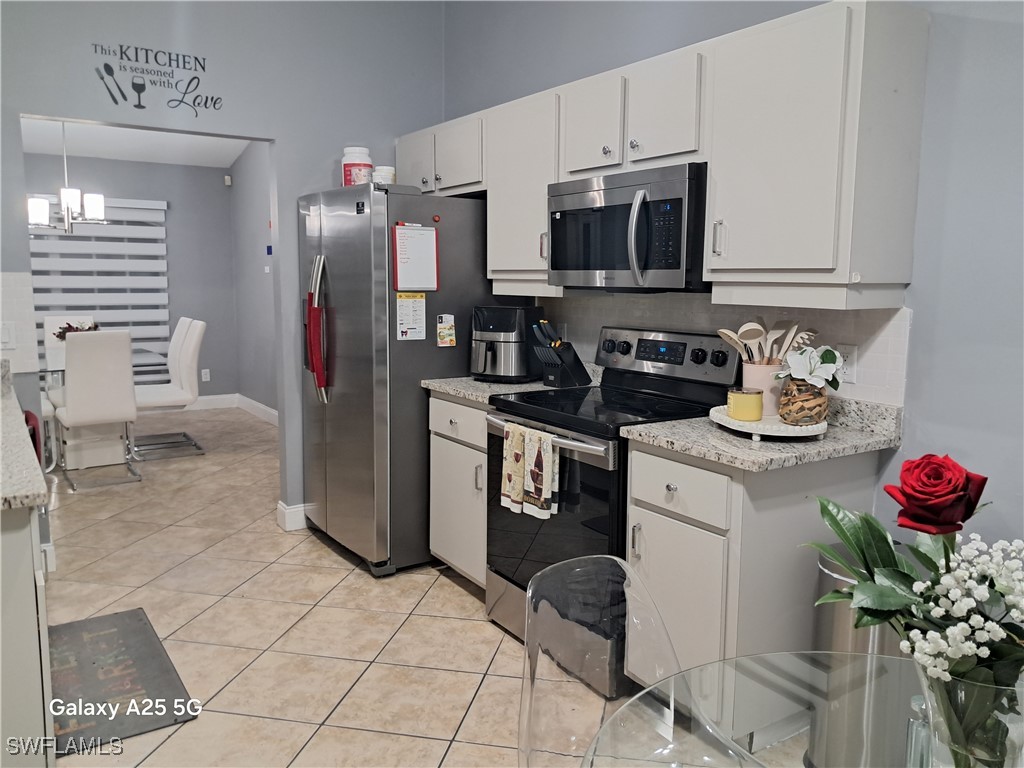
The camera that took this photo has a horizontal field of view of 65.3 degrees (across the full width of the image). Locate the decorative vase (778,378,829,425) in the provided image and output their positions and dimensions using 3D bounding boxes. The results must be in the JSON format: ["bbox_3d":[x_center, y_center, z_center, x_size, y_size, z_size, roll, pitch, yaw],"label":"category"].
[{"bbox_3d":[0.869,0.048,2.378,0.152,0.140,0.152,-5,9,-33],"label":"decorative vase"}]

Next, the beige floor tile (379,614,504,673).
[{"bbox_3d":[-0.255,0.989,3.039,0.413,0.010,0.413,2,8,11],"label":"beige floor tile"}]

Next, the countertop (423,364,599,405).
[{"bbox_3d":[0.017,-0.037,3.443,0.635,0.121,0.533,-5,9,-33],"label":"countertop"}]

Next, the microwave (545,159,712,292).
[{"bbox_3d":[0.501,-0.556,2.967,0.410,0.406,0.756,-5,9,-33],"label":"microwave"}]

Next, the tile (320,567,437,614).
[{"bbox_3d":[-0.580,0.920,3.526,0.413,0.010,0.413,2,8,11],"label":"tile"}]

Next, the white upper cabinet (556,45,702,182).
[{"bbox_3d":[0.516,-0.935,2.873,0.311,0.368,0.773,-5,9,-33],"label":"white upper cabinet"}]

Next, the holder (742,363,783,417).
[{"bbox_3d":[0.825,0.013,2.629,0.119,0.168,0.119,-4,9,-34],"label":"holder"}]

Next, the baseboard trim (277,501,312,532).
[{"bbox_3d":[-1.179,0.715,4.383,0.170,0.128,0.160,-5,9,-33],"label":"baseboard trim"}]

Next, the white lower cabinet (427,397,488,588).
[{"bbox_3d":[0.038,0.448,3.599,0.630,0.835,0.565,-5,9,-33],"label":"white lower cabinet"}]

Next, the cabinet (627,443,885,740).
[{"bbox_3d":[0.718,0.571,2.466,0.625,0.814,0.450,-5,9,-33],"label":"cabinet"}]

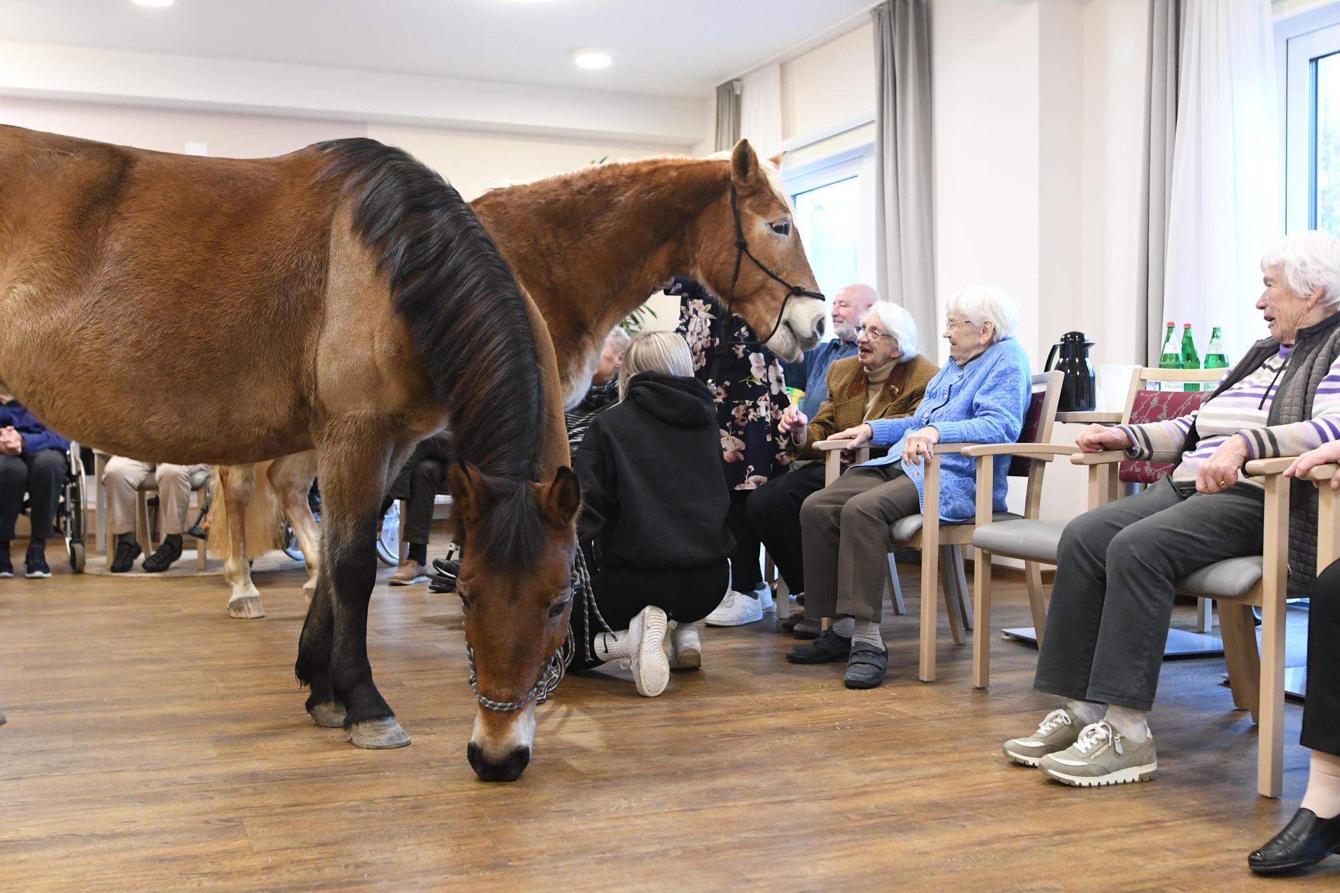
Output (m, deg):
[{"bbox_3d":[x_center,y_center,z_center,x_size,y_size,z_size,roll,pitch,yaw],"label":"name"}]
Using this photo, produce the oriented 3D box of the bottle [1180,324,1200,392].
[{"bbox_3d":[1.725,-0.258,4.474,0.082,0.300,0.082,-1,2,-22],"label":"bottle"}]

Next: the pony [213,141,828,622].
[{"bbox_3d":[-0.620,-0.179,4.627,2.360,1.610,0.580,1,2,25],"label":"pony"}]

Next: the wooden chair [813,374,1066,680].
[{"bbox_3d":[0.817,0.207,4.065,0.570,0.875,0.570,-1,2,-24],"label":"wooden chair"}]

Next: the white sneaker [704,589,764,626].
[{"bbox_3d":[0.208,0.563,4.787,0.270,0.115,0.100,-1,2,-30],"label":"white sneaker"}]

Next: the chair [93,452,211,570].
[{"bbox_3d":[-2.400,0.134,6.468,0.520,0.860,0.560,0,2,-5],"label":"chair"}]

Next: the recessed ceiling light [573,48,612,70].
[{"bbox_3d":[-0.423,-2.097,7.263,0.210,0.055,0.210,0,2,0],"label":"recessed ceiling light"}]

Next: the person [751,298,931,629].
[{"bbox_3d":[0.597,0.058,4.609,0.680,1.135,0.530,-1,2,-36],"label":"person"}]

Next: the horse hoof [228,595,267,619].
[{"bbox_3d":[-1.538,0.578,4.862,0.140,0.080,0.120,1,2,26],"label":"horse hoof"}]

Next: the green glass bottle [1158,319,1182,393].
[{"bbox_3d":[1.635,-0.255,4.374,0.082,0.300,0.082,-1,2,-22],"label":"green glass bottle"}]

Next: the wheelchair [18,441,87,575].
[{"bbox_3d":[-3.080,0.107,6.387,0.640,0.920,0.920,-1,2,-22],"label":"wheelchair"}]

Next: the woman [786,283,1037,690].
[{"bbox_3d":[0.717,0.078,4.015,0.660,1.135,0.540,-1,2,-26],"label":"woman"}]

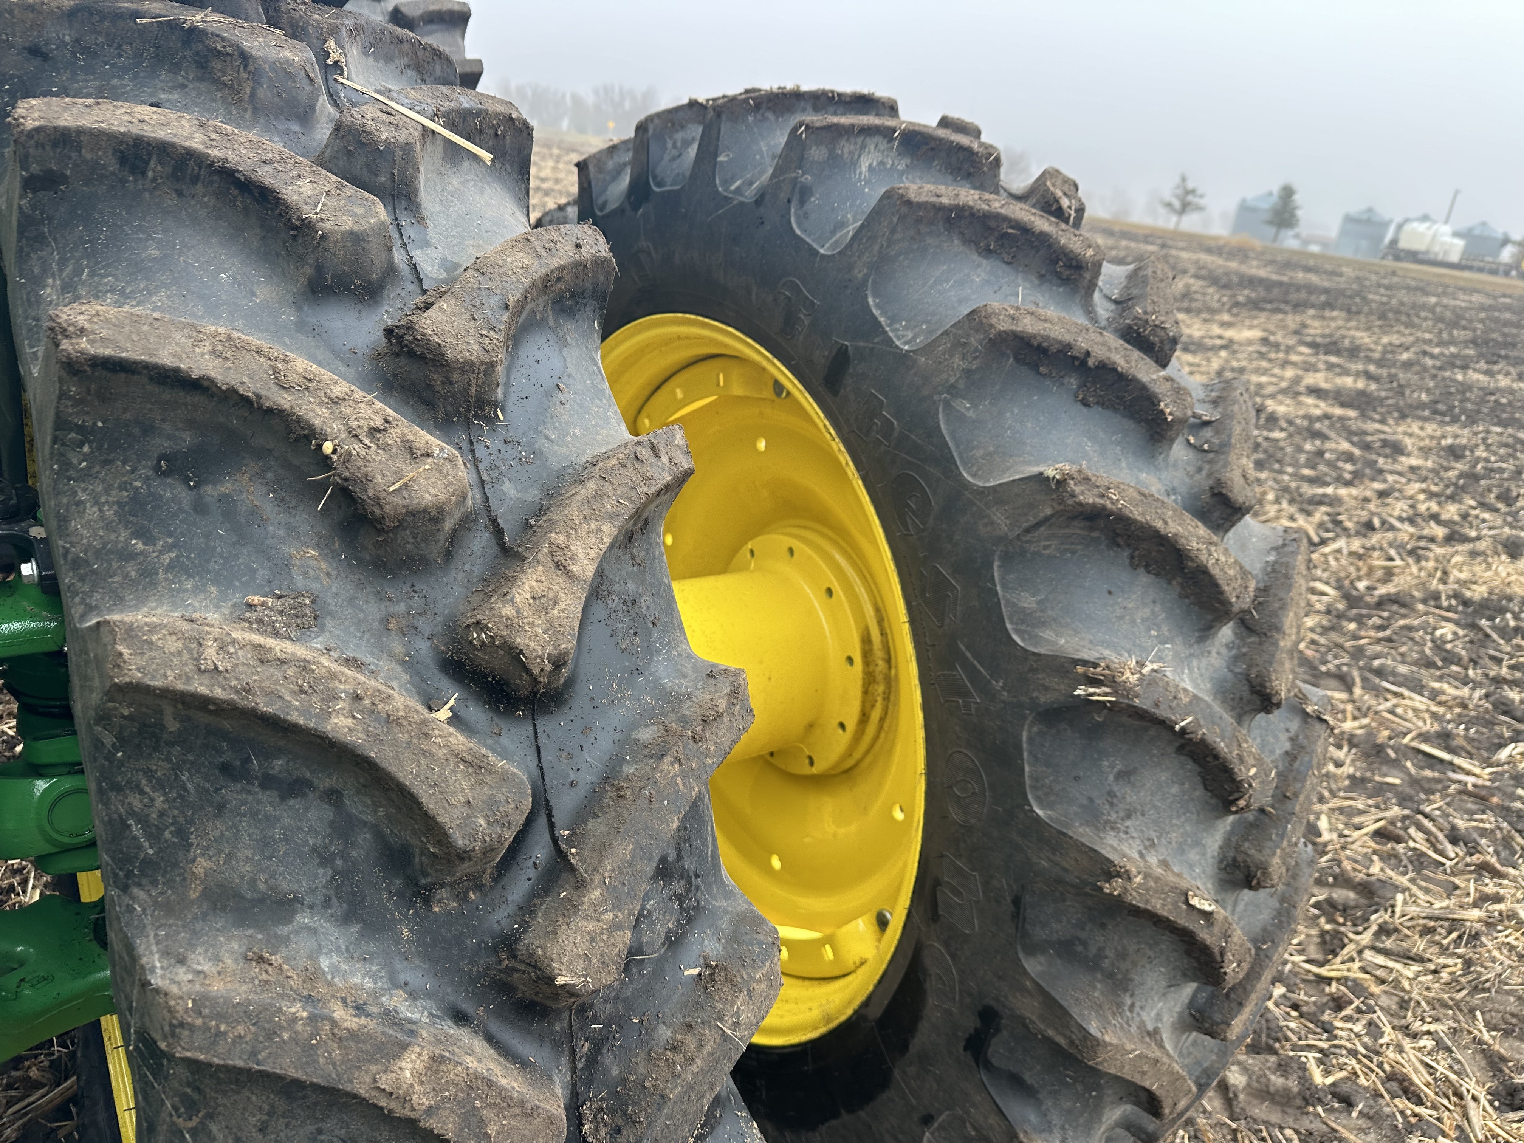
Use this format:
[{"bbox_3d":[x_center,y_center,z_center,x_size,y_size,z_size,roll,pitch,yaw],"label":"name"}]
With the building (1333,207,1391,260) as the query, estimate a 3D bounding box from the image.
[{"bbox_3d":[71.816,-40.394,125.972,4.950,5.550,4.950,19,24,23],"label":"building"}]

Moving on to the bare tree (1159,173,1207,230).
[{"bbox_3d":[47.760,-41.858,119.870,4.300,6.100,4.300,16,23,16],"label":"bare tree"}]

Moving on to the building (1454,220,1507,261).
[{"bbox_3d":[89.070,-40.349,131.925,4.950,5.800,4.950,21,25,27],"label":"building"}]

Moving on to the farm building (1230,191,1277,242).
[{"bbox_3d":[63.805,-45.008,133.870,6.500,6.100,6.500,17,23,20],"label":"farm building"}]

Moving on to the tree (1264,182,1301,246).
[{"bbox_3d":[60.496,-41.518,122.777,3.500,6.600,3.500,18,23,20],"label":"tree"}]

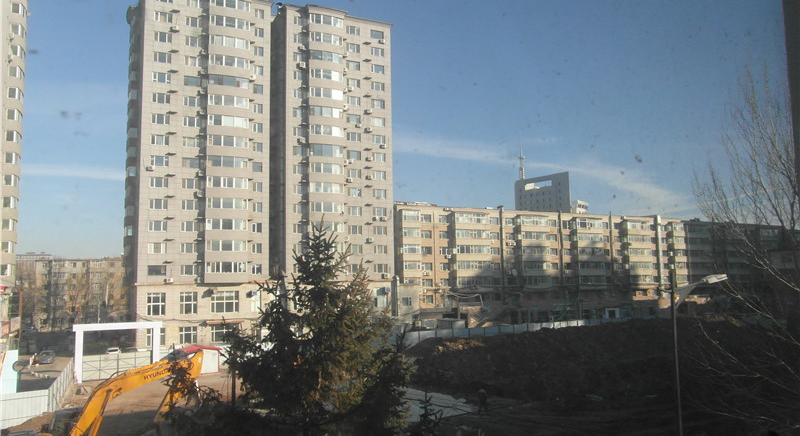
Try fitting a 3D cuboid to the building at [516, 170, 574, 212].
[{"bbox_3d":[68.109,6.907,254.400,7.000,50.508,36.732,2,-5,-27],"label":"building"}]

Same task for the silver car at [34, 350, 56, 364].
[{"bbox_3d":[-44.090,17.191,69.249,1.700,1.450,4.200,2,-5,-25],"label":"silver car"}]

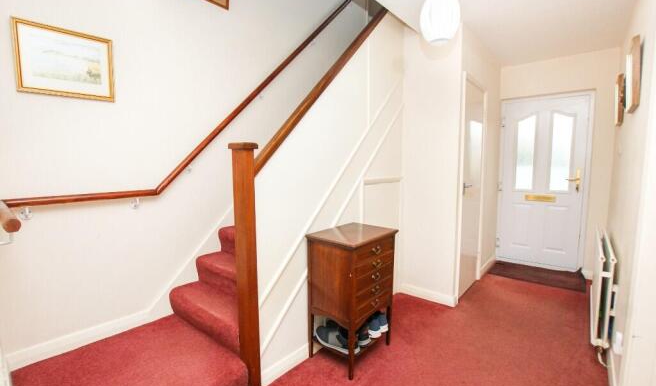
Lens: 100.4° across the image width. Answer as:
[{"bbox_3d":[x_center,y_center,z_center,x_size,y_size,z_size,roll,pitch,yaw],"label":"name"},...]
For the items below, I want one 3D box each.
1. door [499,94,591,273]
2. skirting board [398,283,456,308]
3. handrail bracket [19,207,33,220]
[{"bbox_3d":[2.561,-0.116,3.309,0.800,1.970,0.060,3,6,36],"label":"door"},{"bbox_3d":[0.905,0.938,2.517,0.495,0.090,0.018,3,6,36],"label":"skirting board"},{"bbox_3d":[-1.543,0.105,1.393,0.060,0.060,0.047,4,7,43],"label":"handrail bracket"}]

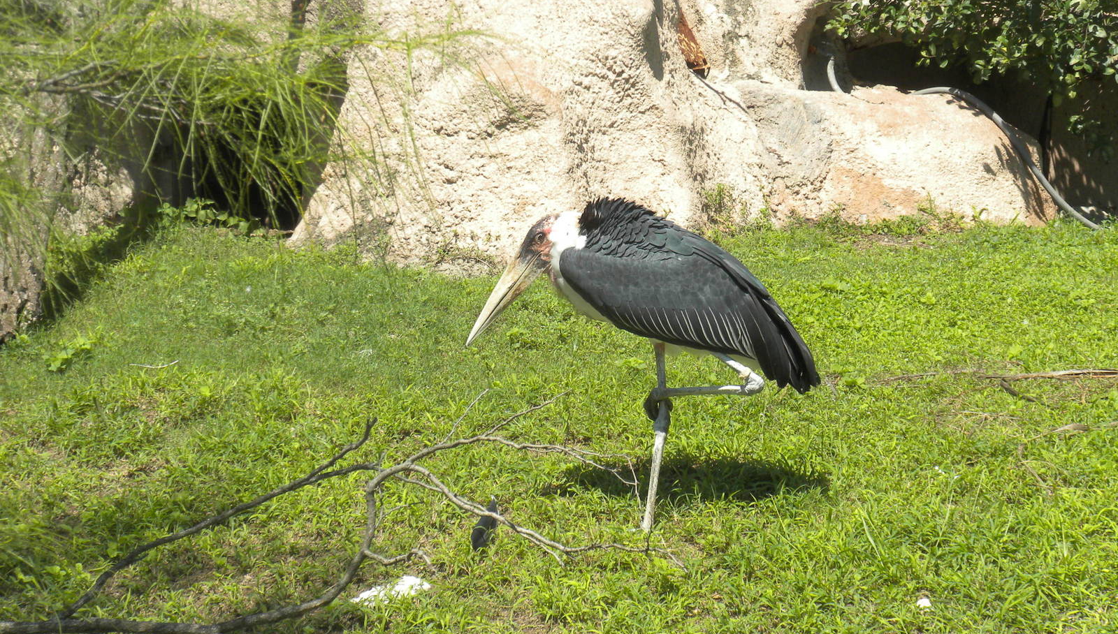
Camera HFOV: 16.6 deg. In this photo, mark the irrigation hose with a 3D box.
[{"bbox_3d":[1.636,-0.707,15.600,1.130,0.710,0.400,0,9,0],"label":"irrigation hose"}]

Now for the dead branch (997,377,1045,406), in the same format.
[{"bbox_3d":[1.477,0.239,12.300,0.050,0.055,0.250,-7,12,-34],"label":"dead branch"}]

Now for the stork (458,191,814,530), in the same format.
[{"bbox_3d":[0.230,0.130,10.500,0.970,0.930,0.340,-1,10,-5],"label":"stork"}]

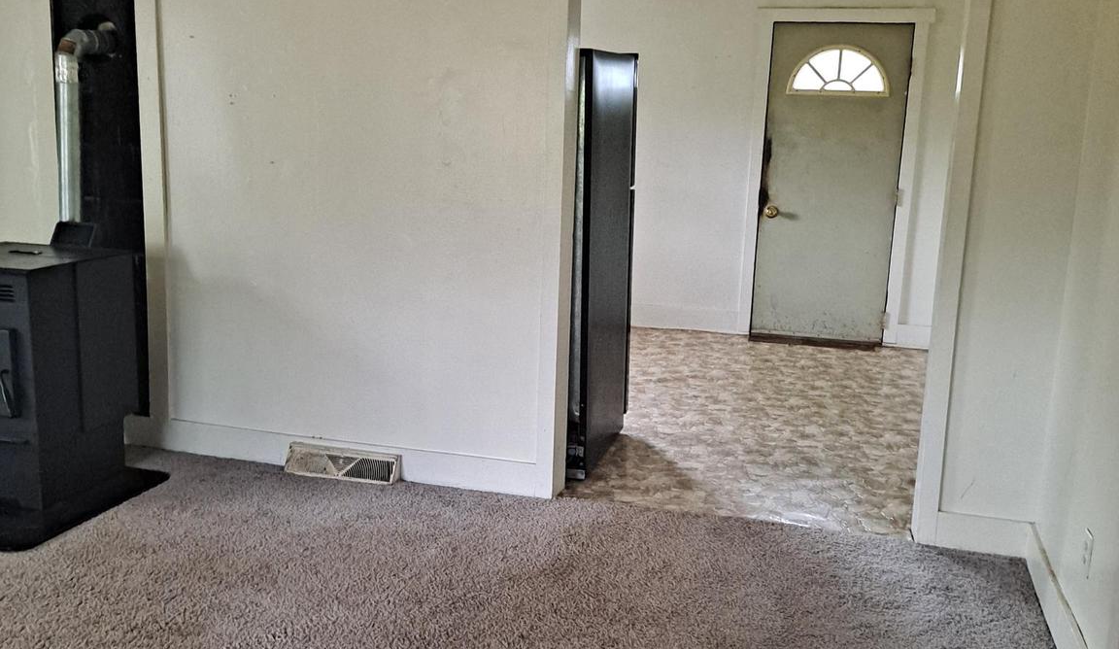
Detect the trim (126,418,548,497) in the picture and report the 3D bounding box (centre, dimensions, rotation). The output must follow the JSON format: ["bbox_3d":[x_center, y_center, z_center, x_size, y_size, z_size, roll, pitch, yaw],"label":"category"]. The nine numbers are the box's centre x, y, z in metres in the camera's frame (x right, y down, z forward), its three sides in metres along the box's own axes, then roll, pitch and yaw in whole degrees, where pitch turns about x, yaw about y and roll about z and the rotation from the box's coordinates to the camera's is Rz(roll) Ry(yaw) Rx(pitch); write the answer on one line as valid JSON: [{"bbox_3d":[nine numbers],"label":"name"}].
[{"bbox_3d":[-0.939,0.518,4.324,1.860,0.134,0.022,5,11,16],"label":"trim"}]

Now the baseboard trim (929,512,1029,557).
[{"bbox_3d":[1.418,0.704,3.638,0.305,0.128,0.022,5,11,16],"label":"baseboard trim"}]

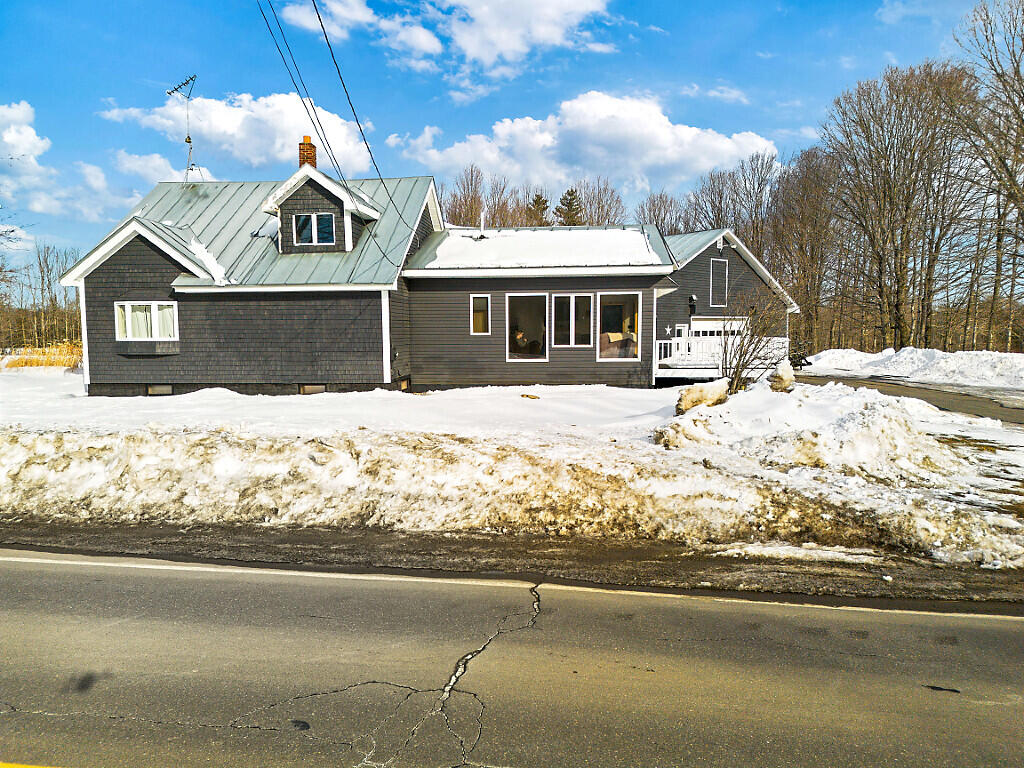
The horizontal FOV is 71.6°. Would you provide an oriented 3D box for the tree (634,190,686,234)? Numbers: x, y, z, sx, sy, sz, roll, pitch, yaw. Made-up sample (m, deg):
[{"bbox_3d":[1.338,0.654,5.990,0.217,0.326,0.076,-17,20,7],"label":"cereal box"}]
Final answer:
[{"bbox_3d":[13.404,-10.163,64.375,5.200,14.480,5.200,0,5,0],"label":"tree"}]

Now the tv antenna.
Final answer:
[{"bbox_3d":[-12.122,-9.322,26.293,2.200,3.750,0.750,4,7,43],"label":"tv antenna"}]

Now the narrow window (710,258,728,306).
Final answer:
[{"bbox_3d":[9.599,-4.707,32.924,1.350,2.250,0.120,-5,6,-41],"label":"narrow window"}]

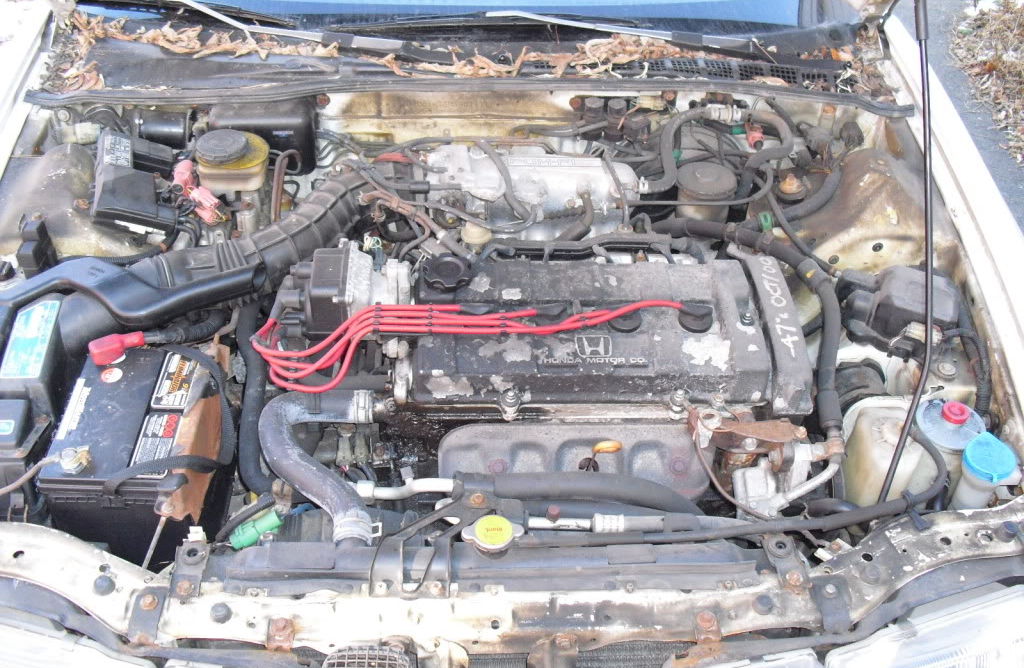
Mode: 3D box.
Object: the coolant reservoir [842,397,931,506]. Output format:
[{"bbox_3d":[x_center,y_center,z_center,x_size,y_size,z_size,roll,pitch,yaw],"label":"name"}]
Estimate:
[{"bbox_3d":[0.472,0.196,1.367,0.110,0.180,0.130,0,42,0],"label":"coolant reservoir"}]

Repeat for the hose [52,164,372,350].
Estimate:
[{"bbox_3d":[-0.422,-0.110,1.549,0.450,0.170,0.150,-22,46,-23],"label":"hose"}]

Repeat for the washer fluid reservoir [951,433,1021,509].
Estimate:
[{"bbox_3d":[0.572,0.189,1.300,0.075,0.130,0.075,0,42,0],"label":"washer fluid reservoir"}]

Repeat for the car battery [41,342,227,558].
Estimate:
[{"bbox_3d":[-0.498,0.182,1.479,0.175,0.215,0.230,-1,42,-1],"label":"car battery"}]

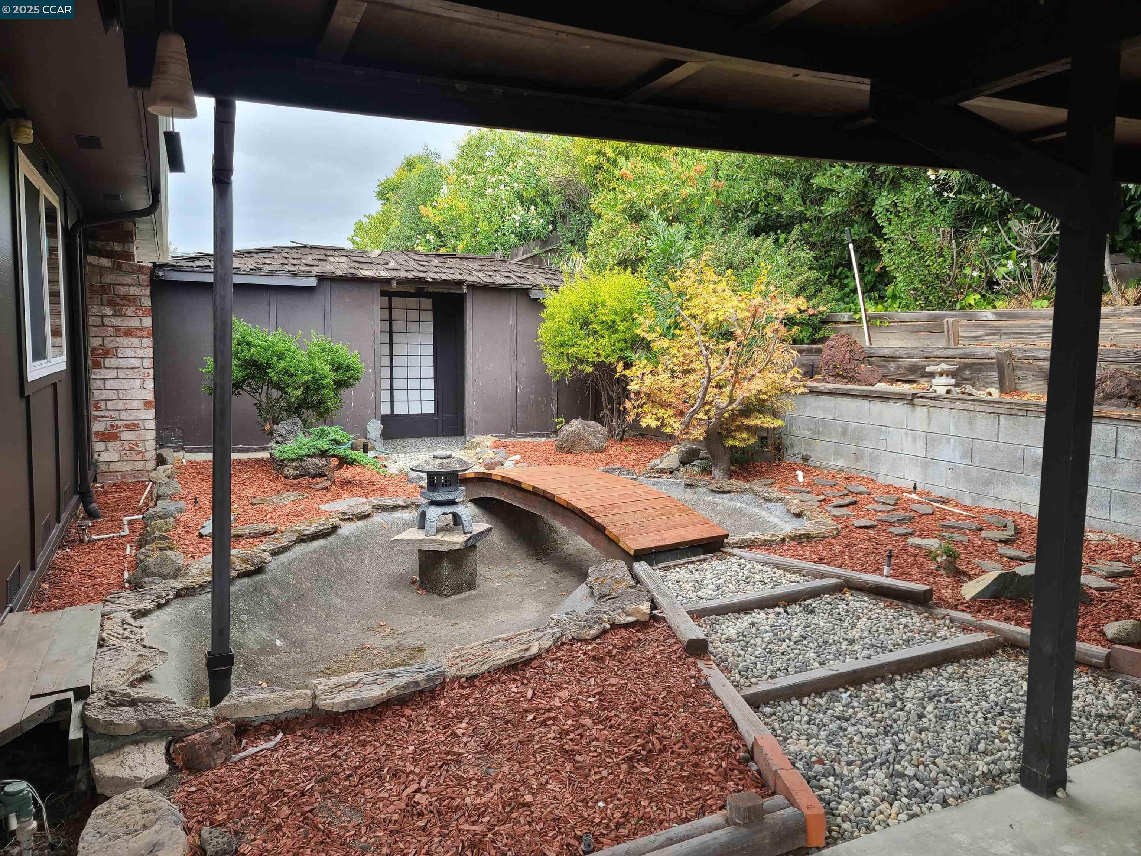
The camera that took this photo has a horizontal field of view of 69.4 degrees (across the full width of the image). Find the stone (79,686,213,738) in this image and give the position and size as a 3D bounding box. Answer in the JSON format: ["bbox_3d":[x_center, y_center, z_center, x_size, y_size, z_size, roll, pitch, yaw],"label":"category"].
[{"bbox_3d":[-1.343,0.919,2.670,0.420,0.080,0.210,2,6,10],"label":"stone"}]

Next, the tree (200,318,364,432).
[{"bbox_3d":[-2.599,-0.415,7.450,1.420,1.150,1.250,-2,7,-25],"label":"tree"}]

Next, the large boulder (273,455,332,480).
[{"bbox_3d":[-2.259,0.338,6.950,0.490,0.220,0.380,1,6,0],"label":"large boulder"}]

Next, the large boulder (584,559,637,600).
[{"bbox_3d":[0.197,0.756,4.100,0.250,0.140,0.260,0,6,-10],"label":"large boulder"}]

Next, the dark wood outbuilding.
[{"bbox_3d":[-2.419,-1.128,10.743,5.350,2.370,3.000,-2,7,-25],"label":"dark wood outbuilding"}]

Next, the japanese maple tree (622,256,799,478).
[{"bbox_3d":[1.220,-0.510,6.980,1.470,1.860,1.380,1,6,0],"label":"japanese maple tree"}]

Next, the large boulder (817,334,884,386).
[{"bbox_3d":[2.590,-0.633,7.600,0.600,0.500,0.450,2,6,10],"label":"large boulder"}]

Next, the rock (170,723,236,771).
[{"bbox_3d":[-1.157,1.006,2.600,0.190,0.130,0.150,-2,7,-25],"label":"rock"}]

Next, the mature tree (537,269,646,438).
[{"bbox_3d":[0.268,-0.901,10.100,1.400,2.120,1.350,1,6,0],"label":"mature tree"}]

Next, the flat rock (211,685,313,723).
[{"bbox_3d":[-1.003,0.920,2.750,0.310,0.080,0.150,0,6,-7],"label":"flat rock"}]

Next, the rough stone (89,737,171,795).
[{"bbox_3d":[-1.345,1.043,2.520,0.240,0.110,0.200,-2,7,-25],"label":"rough stone"}]

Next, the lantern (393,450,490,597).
[{"bbox_3d":[-0.761,0.557,4.924,0.550,0.830,0.470,2,6,8],"label":"lantern"}]

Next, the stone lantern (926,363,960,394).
[{"bbox_3d":[2.897,-0.385,6.406,0.240,0.250,0.240,4,7,24],"label":"stone lantern"}]

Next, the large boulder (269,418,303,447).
[{"bbox_3d":[-2.515,0.043,7.300,0.290,0.260,0.260,-2,7,-25],"label":"large boulder"}]

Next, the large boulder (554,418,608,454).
[{"bbox_3d":[0.122,0.083,9.000,0.560,0.380,0.460,-2,7,-25],"label":"large boulder"}]

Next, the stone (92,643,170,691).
[{"bbox_3d":[-1.604,0.866,2.980,0.270,0.070,0.330,-2,7,-25],"label":"stone"}]

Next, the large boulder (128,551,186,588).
[{"bbox_3d":[-1.993,0.677,3.950,0.260,0.190,0.240,-2,7,-25],"label":"large boulder"}]

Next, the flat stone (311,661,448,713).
[{"bbox_3d":[-0.658,0.905,2.894,0.440,0.080,0.160,-2,6,-23],"label":"flat stone"}]

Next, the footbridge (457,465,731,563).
[{"bbox_3d":[-0.074,0.508,6.031,0.740,0.330,2.680,-3,8,-34],"label":"footbridge"}]

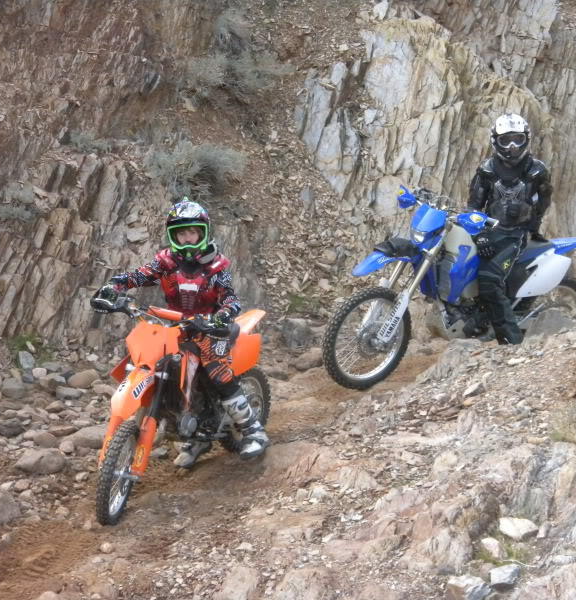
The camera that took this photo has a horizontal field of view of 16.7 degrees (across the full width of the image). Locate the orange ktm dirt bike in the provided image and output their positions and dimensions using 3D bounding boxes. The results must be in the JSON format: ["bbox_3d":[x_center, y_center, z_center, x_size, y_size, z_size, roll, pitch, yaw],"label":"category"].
[{"bbox_3d":[-0.593,0.550,11.120,0.810,1.060,1.790,8,17,30],"label":"orange ktm dirt bike"}]

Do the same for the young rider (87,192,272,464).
[{"bbox_3d":[-0.609,0.167,11.120,0.880,1.420,0.700,1,5,14],"label":"young rider"}]

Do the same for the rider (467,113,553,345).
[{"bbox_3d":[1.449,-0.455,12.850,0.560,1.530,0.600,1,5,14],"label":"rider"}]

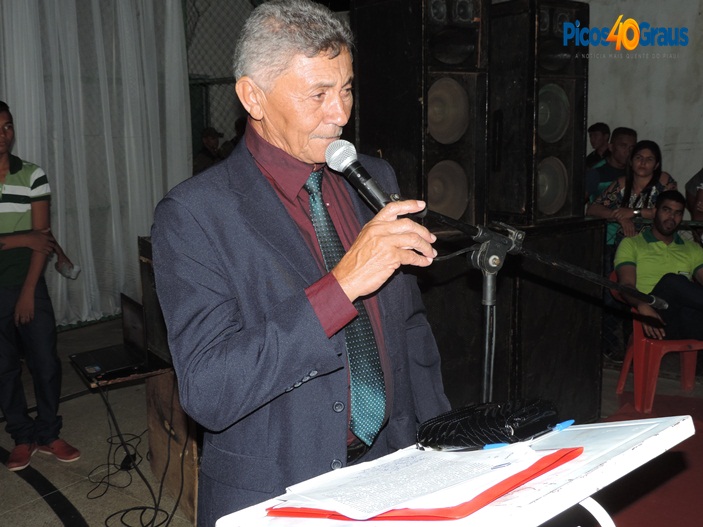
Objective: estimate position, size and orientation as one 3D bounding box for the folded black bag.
[{"bbox_3d":[0.214,0.244,1.257,0.125,0.050,0.195,-8,-6,-44],"label":"folded black bag"}]

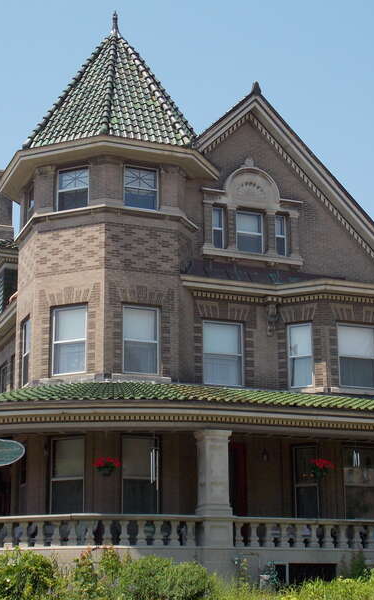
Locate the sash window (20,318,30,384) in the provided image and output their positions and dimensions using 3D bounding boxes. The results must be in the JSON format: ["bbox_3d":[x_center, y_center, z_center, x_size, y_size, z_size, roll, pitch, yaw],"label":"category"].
[{"bbox_3d":[-4.187,1.336,27.678,0.180,1.750,0.980,6,-17,-21],"label":"sash window"}]

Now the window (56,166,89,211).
[{"bbox_3d":[-3.005,-2.917,28.133,1.000,1.230,0.160,-7,-17,21],"label":"window"}]

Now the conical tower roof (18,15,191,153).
[{"bbox_3d":[-2.044,-5.702,29.866,5.555,5.202,5.555,6,-17,-22],"label":"conical tower roof"}]

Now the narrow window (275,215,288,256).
[{"bbox_3d":[2.562,-1.770,29.015,0.357,1.144,0.131,6,-17,-22],"label":"narrow window"}]

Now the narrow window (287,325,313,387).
[{"bbox_3d":[2.987,1.449,27.688,0.636,1.695,0.151,-7,-17,22],"label":"narrow window"}]

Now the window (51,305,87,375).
[{"bbox_3d":[-2.861,0.967,25.885,0.961,1.701,0.151,-7,-17,22],"label":"window"}]

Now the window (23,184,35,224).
[{"bbox_3d":[-4.243,-2.658,28.773,0.180,1.220,0.950,6,-17,-21],"label":"window"}]

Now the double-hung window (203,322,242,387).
[{"bbox_3d":[0.992,1.428,28.235,1.180,1.750,0.180,6,-17,-21],"label":"double-hung window"}]

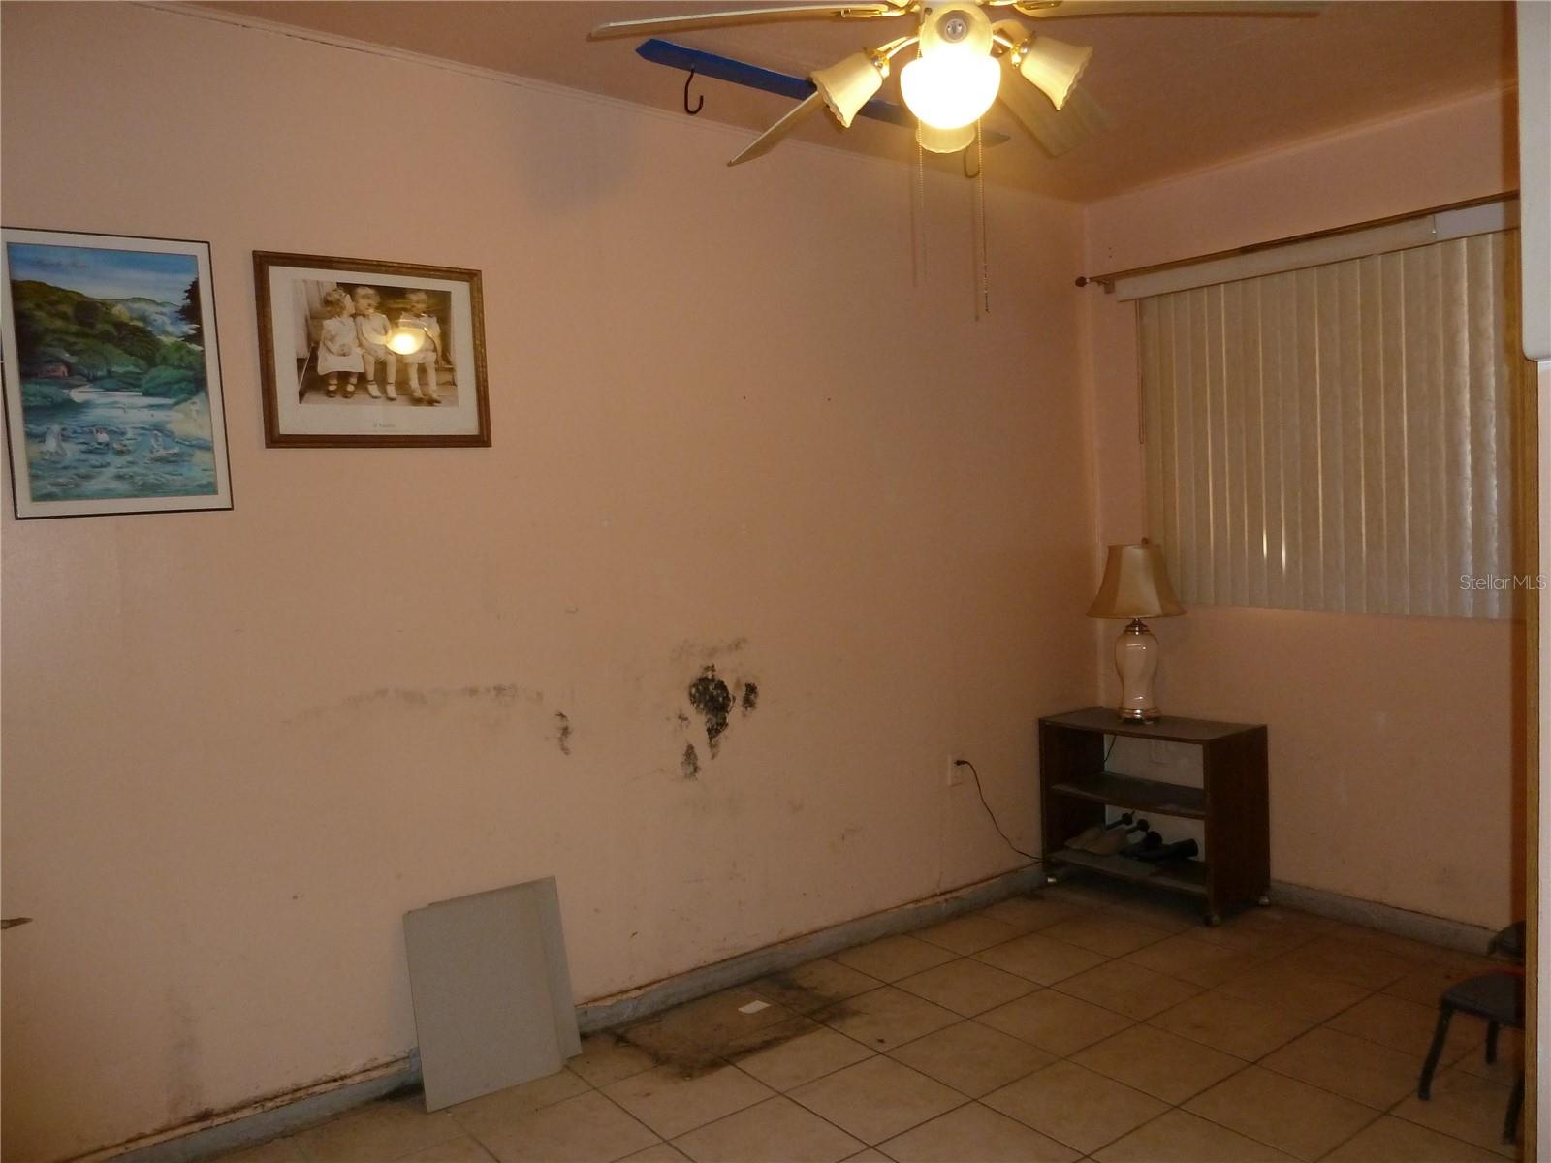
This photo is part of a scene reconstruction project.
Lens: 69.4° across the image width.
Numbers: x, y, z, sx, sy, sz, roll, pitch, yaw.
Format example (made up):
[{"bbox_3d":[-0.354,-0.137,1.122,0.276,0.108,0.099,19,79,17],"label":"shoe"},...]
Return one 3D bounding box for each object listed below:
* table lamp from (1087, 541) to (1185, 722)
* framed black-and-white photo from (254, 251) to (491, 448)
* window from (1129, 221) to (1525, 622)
[{"bbox_3d":[1.276,0.169,3.946,0.342,0.630,0.342,-4,3,-36],"label":"table lamp"},{"bbox_3d":[-0.918,-0.525,2.598,0.522,0.431,0.030,-4,3,-36],"label":"framed black-and-white photo"},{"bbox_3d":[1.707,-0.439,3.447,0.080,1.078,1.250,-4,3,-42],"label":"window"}]

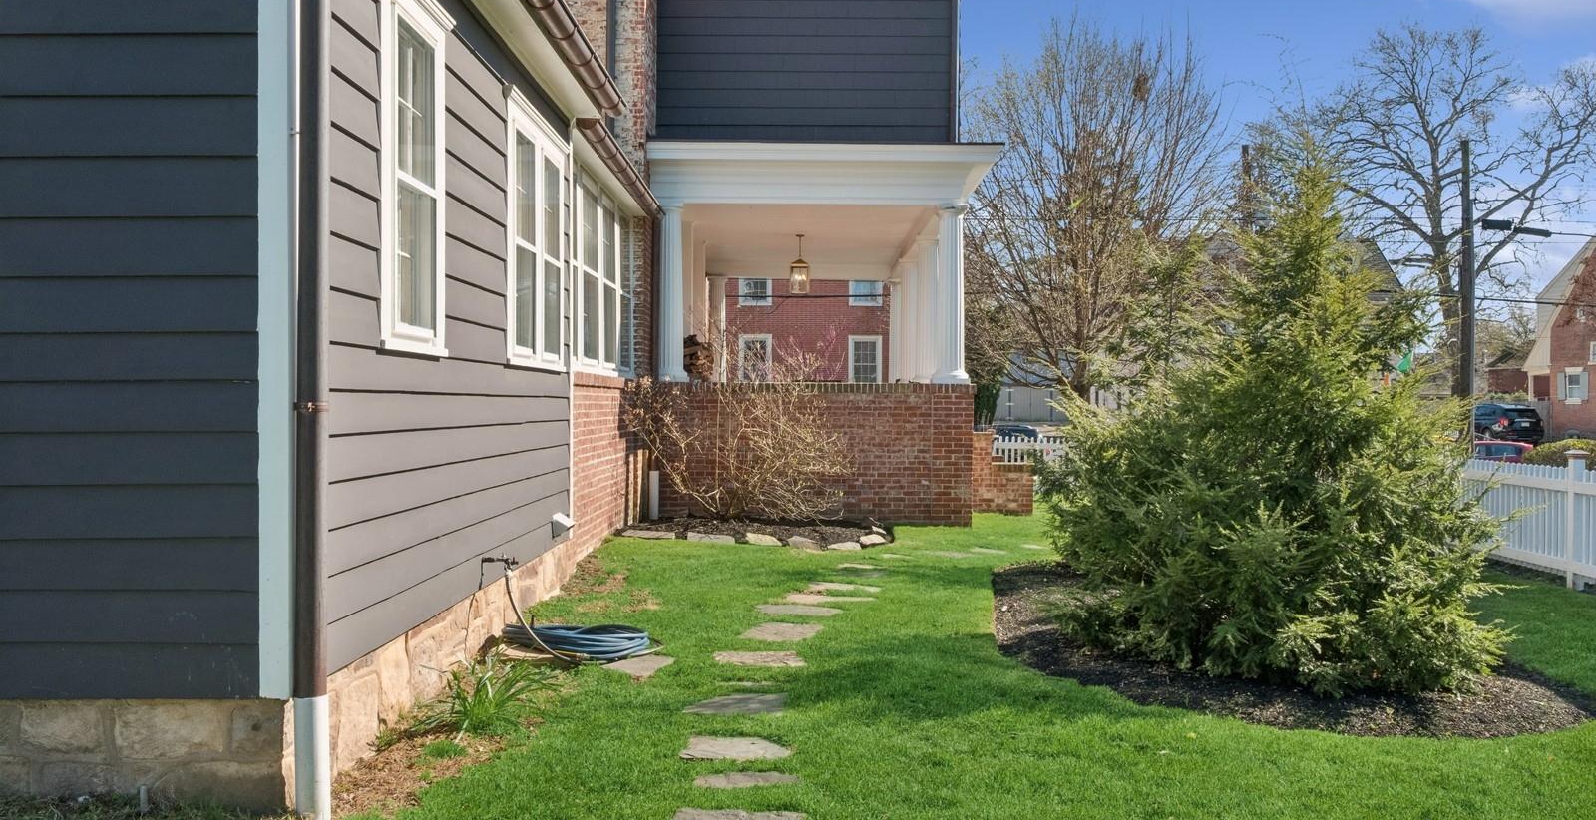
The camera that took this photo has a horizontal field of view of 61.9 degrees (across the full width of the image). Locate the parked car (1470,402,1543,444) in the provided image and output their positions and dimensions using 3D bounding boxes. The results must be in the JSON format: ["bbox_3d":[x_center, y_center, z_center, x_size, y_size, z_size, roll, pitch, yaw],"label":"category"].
[{"bbox_3d":[28.500,0.620,55.200,1.920,1.740,4.800,0,0,-13],"label":"parked car"}]

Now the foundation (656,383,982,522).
[{"bbox_3d":[0.170,0.480,18.200,3.450,1.520,8.200,0,0,0],"label":"foundation"}]

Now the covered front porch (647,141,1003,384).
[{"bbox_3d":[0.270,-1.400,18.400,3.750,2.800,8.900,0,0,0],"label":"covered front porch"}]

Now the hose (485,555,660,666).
[{"bbox_3d":[-1.200,1.055,7.100,0.930,0.500,0.800,0,0,0],"label":"hose"}]

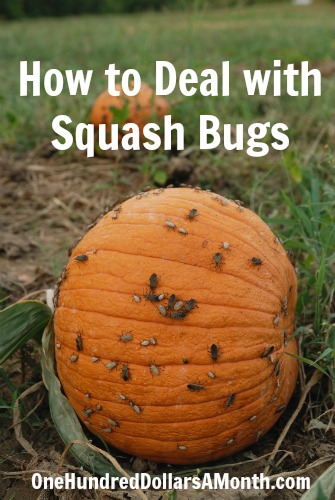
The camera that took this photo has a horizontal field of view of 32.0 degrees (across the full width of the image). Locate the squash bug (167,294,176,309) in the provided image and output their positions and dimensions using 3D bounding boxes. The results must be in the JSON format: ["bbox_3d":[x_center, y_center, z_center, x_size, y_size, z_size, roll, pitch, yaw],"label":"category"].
[{"bbox_3d":[0.004,0.048,0.545,0.007,0.014,0.005,20,-13,3],"label":"squash bug"}]

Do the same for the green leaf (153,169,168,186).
[{"bbox_3d":[-0.020,-0.219,1.765,0.041,0.052,0.008,-6,-20,-3],"label":"green leaf"}]

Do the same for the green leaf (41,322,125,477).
[{"bbox_3d":[-0.109,0.182,0.685,0.056,0.200,0.050,-26,-6,5],"label":"green leaf"}]

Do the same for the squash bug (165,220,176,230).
[{"bbox_3d":[0.004,-0.024,0.564,0.013,0.004,0.007,32,57,28],"label":"squash bug"}]

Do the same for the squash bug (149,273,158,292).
[{"bbox_3d":[-0.012,0.029,0.533,0.007,0.016,0.005,3,-18,11],"label":"squash bug"}]

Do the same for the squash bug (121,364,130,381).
[{"bbox_3d":[-0.039,0.116,0.550,0.007,0.016,0.005,3,11,18],"label":"squash bug"}]

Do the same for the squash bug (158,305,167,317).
[{"bbox_3d":[-0.004,0.054,0.525,0.006,0.013,0.004,-30,-9,-7],"label":"squash bug"}]

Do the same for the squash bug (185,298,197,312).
[{"bbox_3d":[0.020,0.050,0.527,0.007,0.014,0.005,28,-12,1],"label":"squash bug"}]

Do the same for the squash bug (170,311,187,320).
[{"bbox_3d":[0.010,0.059,0.525,0.015,0.007,0.005,-1,-8,-1],"label":"squash bug"}]

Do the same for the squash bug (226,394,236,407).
[{"bbox_3d":[0.062,0.147,0.571,0.007,0.015,0.005,16,13,-34],"label":"squash bug"}]

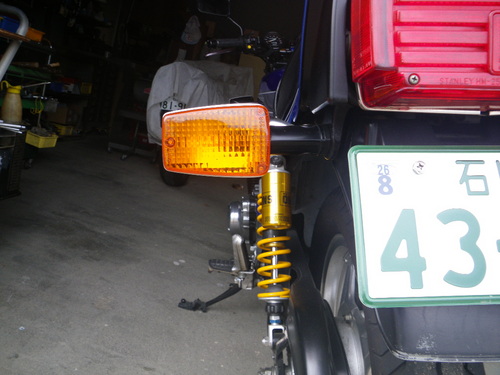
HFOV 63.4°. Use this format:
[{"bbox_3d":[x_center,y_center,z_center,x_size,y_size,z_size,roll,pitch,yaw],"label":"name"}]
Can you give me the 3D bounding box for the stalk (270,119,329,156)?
[{"bbox_3d":[0.049,-0.050,0.402,0.063,0.036,0.036,0,8,-2],"label":"stalk"}]

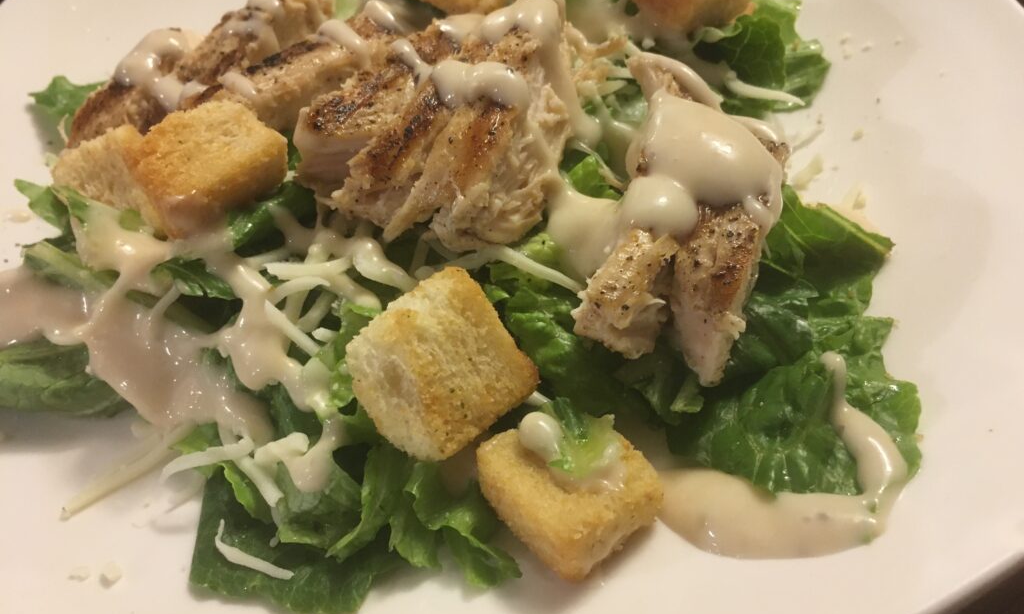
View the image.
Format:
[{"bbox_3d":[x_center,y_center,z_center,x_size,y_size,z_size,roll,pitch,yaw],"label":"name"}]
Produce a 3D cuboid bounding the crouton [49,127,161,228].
[{"bbox_3d":[-0.090,-0.027,0.201,0.023,0.017,0.022,-17,89,12],"label":"crouton"}]

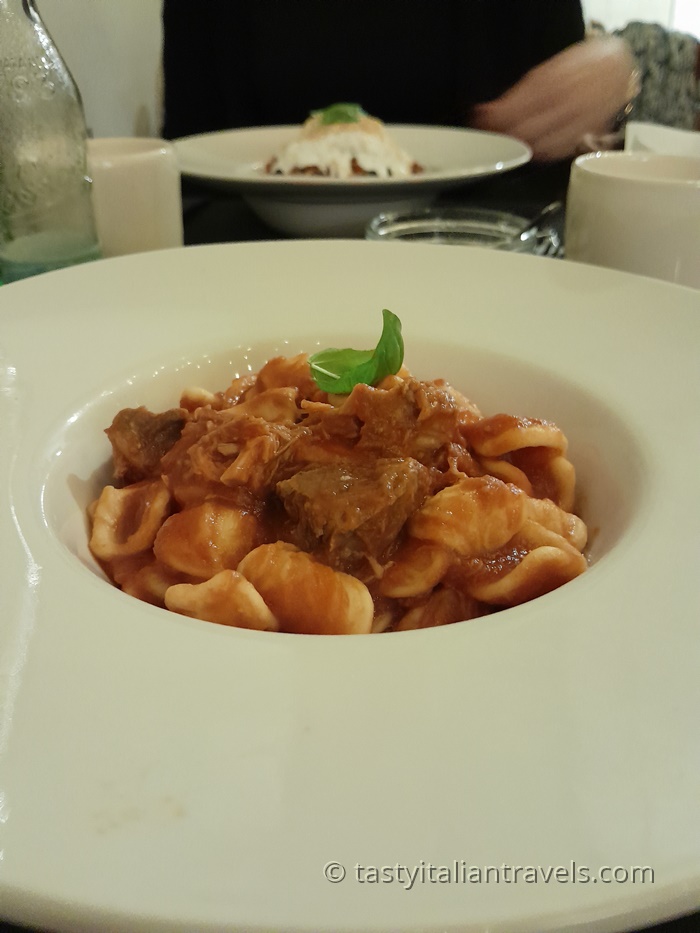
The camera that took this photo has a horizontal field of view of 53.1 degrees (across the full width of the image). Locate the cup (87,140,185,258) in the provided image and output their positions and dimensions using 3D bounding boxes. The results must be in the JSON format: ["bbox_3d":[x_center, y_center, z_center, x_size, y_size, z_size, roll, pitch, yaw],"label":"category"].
[{"bbox_3d":[-0.125,-0.124,0.373,0.079,0.083,0.079,0,32,0],"label":"cup"}]

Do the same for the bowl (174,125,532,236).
[{"bbox_3d":[-0.006,-0.218,0.547,0.282,0.056,0.282,0,32,0],"label":"bowl"}]

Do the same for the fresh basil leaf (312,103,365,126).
[{"bbox_3d":[-0.008,-0.260,0.516,0.038,0.013,0.028,0,32,0],"label":"fresh basil leaf"}]

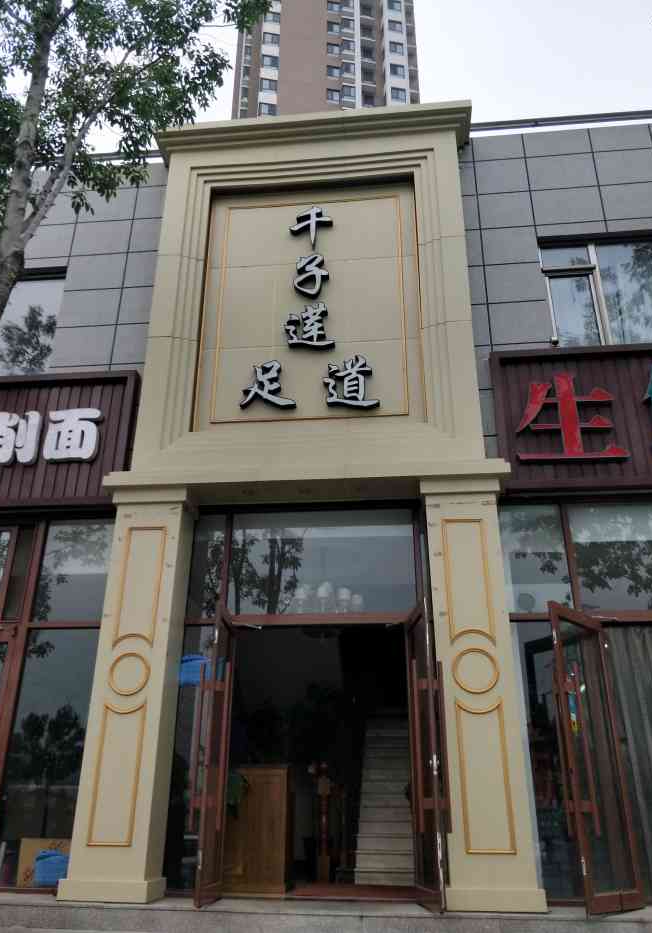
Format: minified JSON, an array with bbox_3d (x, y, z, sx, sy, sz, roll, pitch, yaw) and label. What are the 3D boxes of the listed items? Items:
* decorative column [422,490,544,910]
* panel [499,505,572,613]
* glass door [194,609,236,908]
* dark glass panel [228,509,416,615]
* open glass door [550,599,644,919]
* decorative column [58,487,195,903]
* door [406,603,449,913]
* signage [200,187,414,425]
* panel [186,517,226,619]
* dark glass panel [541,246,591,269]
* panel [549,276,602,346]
[{"bbox_3d":[1.442,2.003,6.568,0.824,3.879,0.502,-2,-24,5],"label":"decorative column"},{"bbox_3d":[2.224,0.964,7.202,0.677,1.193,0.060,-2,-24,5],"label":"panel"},{"bbox_3d":[-1.016,2.612,6.360,0.070,2.586,0.784,-3,-24,7],"label":"glass door"},{"bbox_3d":[-0.050,1.036,7.411,2.084,1.179,0.060,-2,-24,5],"label":"dark glass panel"},{"bbox_3d":[2.443,2.547,6.085,0.948,2.492,0.070,18,-29,-36],"label":"open glass door"},{"bbox_3d":[-1.932,2.110,6.878,0.824,3.913,0.502,-2,-24,5],"label":"decorative column"},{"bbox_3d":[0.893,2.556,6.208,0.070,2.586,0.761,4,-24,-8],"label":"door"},{"bbox_3d":[-0.204,-2.122,8.401,2.714,3.631,0.150,-2,-24,5],"label":"signage"},{"bbox_3d":[-1.333,1.093,7.522,0.389,1.206,0.060,-2,-24,5],"label":"panel"},{"bbox_3d":[3.139,-2.733,8.829,0.610,0.342,0.060,-2,-24,5],"label":"dark glass panel"},{"bbox_3d":[3.126,-1.971,8.498,0.536,1.119,0.060,-2,-24,5],"label":"panel"}]

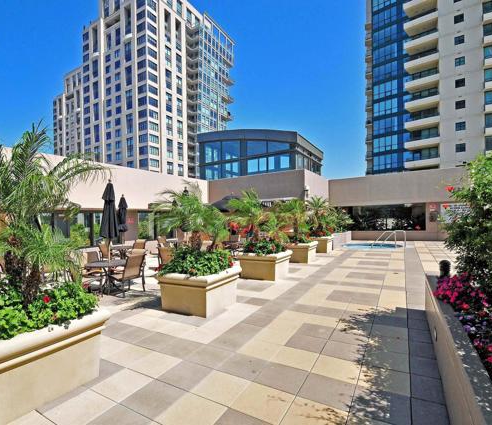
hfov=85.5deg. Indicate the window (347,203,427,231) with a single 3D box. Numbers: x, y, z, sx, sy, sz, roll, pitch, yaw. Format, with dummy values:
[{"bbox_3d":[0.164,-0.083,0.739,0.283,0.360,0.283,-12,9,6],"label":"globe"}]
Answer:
[{"bbox_3d":[8.840,0.320,17.080,4.540,1.720,0.100,-1,-1,30],"label":"window"}]

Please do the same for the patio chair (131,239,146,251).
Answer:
[{"bbox_3d":[-4.427,1.609,10.852,0.720,1.000,0.620,-2,-1,33],"label":"patio chair"}]

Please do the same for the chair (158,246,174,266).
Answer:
[{"bbox_3d":[-2.196,1.415,7.505,0.620,0.970,0.700,-2,-1,37],"label":"chair"}]

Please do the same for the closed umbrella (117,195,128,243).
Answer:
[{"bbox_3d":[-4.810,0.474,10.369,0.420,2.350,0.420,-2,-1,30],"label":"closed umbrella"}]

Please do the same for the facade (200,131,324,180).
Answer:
[{"bbox_3d":[1.532,-4.162,21.478,8.100,4.300,6.400,-2,-1,31],"label":"facade"}]

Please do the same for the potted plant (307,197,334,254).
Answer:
[{"bbox_3d":[3.401,0.599,12.484,1.320,2.500,1.250,-2,-1,31],"label":"potted plant"}]

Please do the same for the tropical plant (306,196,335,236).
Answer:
[{"bbox_3d":[3.392,0.244,12.488,1.300,1.850,1.250,-2,-1,31],"label":"tropical plant"}]

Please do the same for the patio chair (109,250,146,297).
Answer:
[{"bbox_3d":[-2.840,1.438,6.408,0.740,1.000,0.630,-2,-1,31],"label":"patio chair"}]

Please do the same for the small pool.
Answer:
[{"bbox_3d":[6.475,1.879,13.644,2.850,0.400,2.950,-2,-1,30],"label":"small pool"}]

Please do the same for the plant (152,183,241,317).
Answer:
[{"bbox_3d":[-0.929,0.660,5.223,1.290,2.350,1.140,-2,-1,31],"label":"plant"}]

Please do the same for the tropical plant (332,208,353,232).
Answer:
[{"bbox_3d":[5.355,0.441,15.191,1.400,1.350,1.300,-2,-1,30],"label":"tropical plant"}]

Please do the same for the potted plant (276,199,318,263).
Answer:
[{"bbox_3d":[1.968,0.644,10.073,1.330,2.400,1.220,-2,-1,31],"label":"potted plant"}]

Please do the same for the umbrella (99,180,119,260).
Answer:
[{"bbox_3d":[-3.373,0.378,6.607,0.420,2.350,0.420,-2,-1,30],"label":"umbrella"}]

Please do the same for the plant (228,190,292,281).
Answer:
[{"bbox_3d":[0.500,0.609,7.692,1.350,2.431,1.350,-2,-1,30],"label":"plant"}]

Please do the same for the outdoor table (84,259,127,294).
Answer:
[{"bbox_3d":[-3.338,1.572,6.585,1.100,0.690,1.100,-2,-1,30],"label":"outdoor table"}]

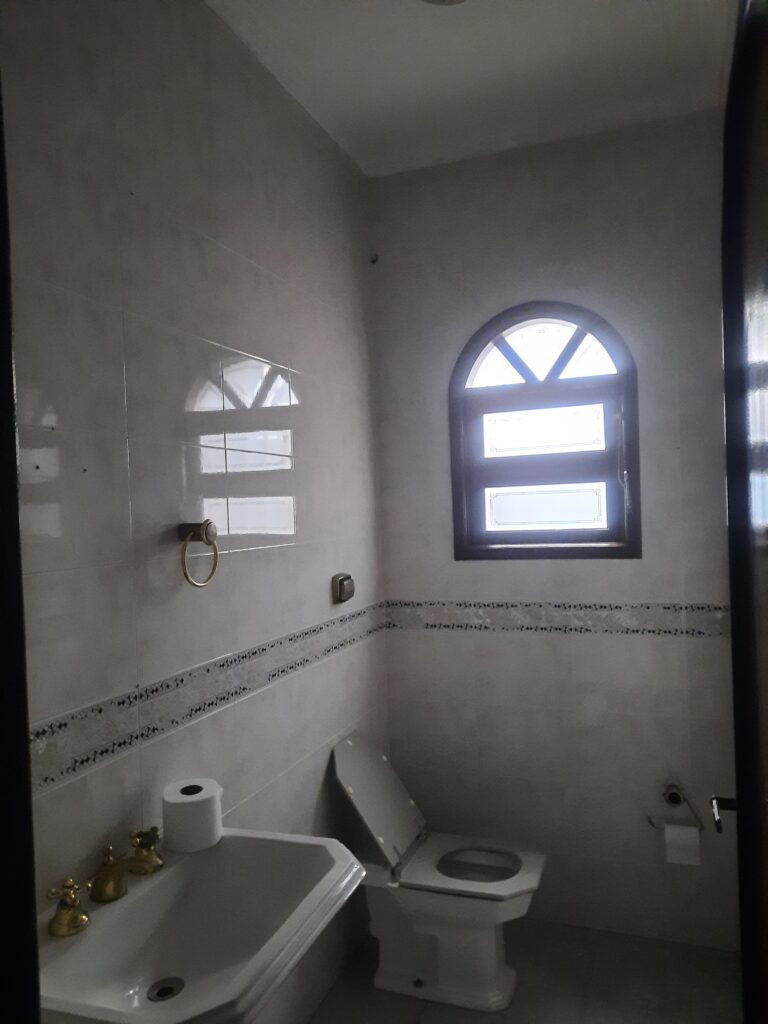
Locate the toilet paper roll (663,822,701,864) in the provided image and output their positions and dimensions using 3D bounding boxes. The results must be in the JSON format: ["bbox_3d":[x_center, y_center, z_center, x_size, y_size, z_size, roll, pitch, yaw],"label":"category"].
[{"bbox_3d":[0.965,1.069,2.395,0.106,0.111,0.080,-2,0,21],"label":"toilet paper roll"}]

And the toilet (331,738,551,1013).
[{"bbox_3d":[0.174,1.091,2.301,0.617,0.722,0.350,-2,0,21],"label":"toilet"}]

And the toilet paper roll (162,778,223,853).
[{"bbox_3d":[-0.392,0.618,1.508,0.113,0.099,0.113,-2,0,0],"label":"toilet paper roll"}]

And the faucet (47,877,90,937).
[{"bbox_3d":[-0.517,0.636,1.207,0.068,0.077,0.068,-2,0,21],"label":"faucet"}]

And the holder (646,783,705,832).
[{"bbox_3d":[0.945,0.965,2.403,0.168,0.141,0.080,-2,0,21],"label":"holder"}]

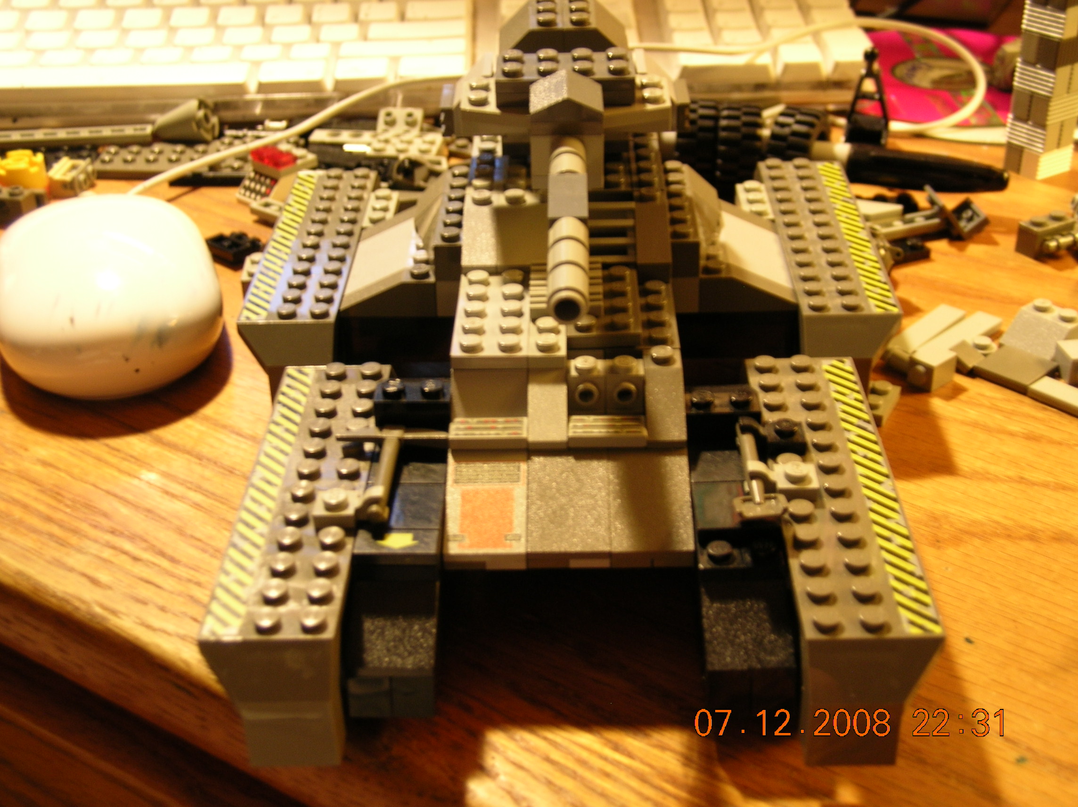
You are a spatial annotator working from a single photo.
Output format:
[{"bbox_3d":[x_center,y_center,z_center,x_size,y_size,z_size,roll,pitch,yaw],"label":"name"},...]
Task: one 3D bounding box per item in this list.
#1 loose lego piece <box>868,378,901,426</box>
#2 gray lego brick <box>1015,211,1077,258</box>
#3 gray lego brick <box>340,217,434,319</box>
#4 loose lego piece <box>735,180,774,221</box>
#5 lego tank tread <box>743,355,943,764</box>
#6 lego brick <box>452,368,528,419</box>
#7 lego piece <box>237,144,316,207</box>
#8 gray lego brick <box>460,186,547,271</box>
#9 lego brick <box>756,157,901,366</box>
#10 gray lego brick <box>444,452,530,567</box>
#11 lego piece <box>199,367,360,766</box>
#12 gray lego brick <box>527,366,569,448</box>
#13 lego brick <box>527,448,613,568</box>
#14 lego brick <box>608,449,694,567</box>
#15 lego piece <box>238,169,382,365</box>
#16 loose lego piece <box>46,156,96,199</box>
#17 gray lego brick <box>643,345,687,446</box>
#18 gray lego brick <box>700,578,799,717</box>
[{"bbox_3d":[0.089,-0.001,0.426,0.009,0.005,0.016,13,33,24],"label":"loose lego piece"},{"bbox_3d":[0.160,-0.052,0.506,0.016,0.011,0.012,-16,33,-25],"label":"gray lego brick"},{"bbox_3d":[-0.037,-0.036,0.407,0.024,0.011,0.040,-1,30,1],"label":"gray lego brick"},{"bbox_3d":[0.061,-0.053,0.455,0.008,0.011,0.024,-1,31,1],"label":"loose lego piece"},{"bbox_3d":[0.057,0.027,0.321,0.024,0.031,0.096,-1,31,1],"label":"lego tank tread"},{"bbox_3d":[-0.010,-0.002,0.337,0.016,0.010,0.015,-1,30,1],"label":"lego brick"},{"bbox_3d":[-0.090,-0.078,0.557,0.016,0.015,0.024,25,39,38],"label":"lego piece"},{"bbox_3d":[-0.007,-0.041,0.376,0.020,0.011,0.024,-1,30,1],"label":"gray lego brick"},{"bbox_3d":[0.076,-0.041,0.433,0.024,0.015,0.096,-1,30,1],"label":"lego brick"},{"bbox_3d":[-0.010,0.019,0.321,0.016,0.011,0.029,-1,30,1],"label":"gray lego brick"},{"bbox_3d":[-0.046,0.028,0.326,0.024,0.030,0.096,-1,30,1],"label":"lego piece"},{"bbox_3d":[0.002,-0.002,0.335,0.008,0.010,0.024,-1,31,1],"label":"gray lego brick"},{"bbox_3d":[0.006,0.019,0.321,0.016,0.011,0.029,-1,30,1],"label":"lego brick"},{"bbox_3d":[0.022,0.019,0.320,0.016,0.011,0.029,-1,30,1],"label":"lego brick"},{"bbox_3d":[-0.060,-0.039,0.436,0.024,0.015,0.096,-1,30,1],"label":"lego piece"},{"bbox_3d":[-0.164,-0.080,0.570,0.011,0.008,0.016,4,30,10],"label":"loose lego piece"},{"bbox_3d":[0.026,-0.002,0.335,0.008,0.011,0.024,-1,31,1],"label":"gray lego brick"},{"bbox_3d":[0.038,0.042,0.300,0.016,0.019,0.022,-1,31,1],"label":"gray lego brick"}]

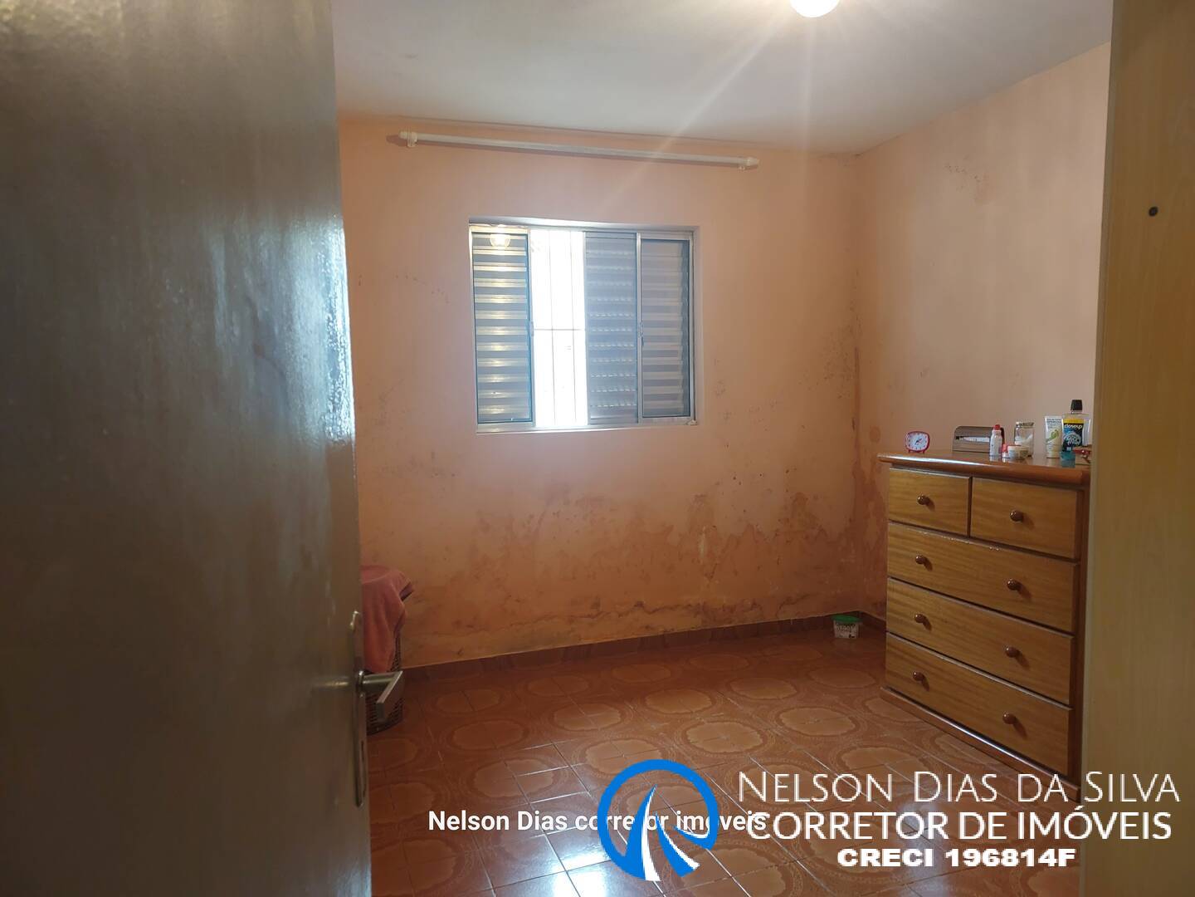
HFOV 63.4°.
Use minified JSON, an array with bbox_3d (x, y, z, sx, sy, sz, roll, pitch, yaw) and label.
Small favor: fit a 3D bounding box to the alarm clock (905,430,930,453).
[{"bbox_3d":[1.357,-0.028,4.100,0.092,0.094,0.045,2,5,36],"label":"alarm clock"}]

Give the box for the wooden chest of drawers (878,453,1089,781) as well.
[{"bbox_3d":[1.570,0.562,3.629,0.470,1.038,1.059,-3,5,-20],"label":"wooden chest of drawers"}]

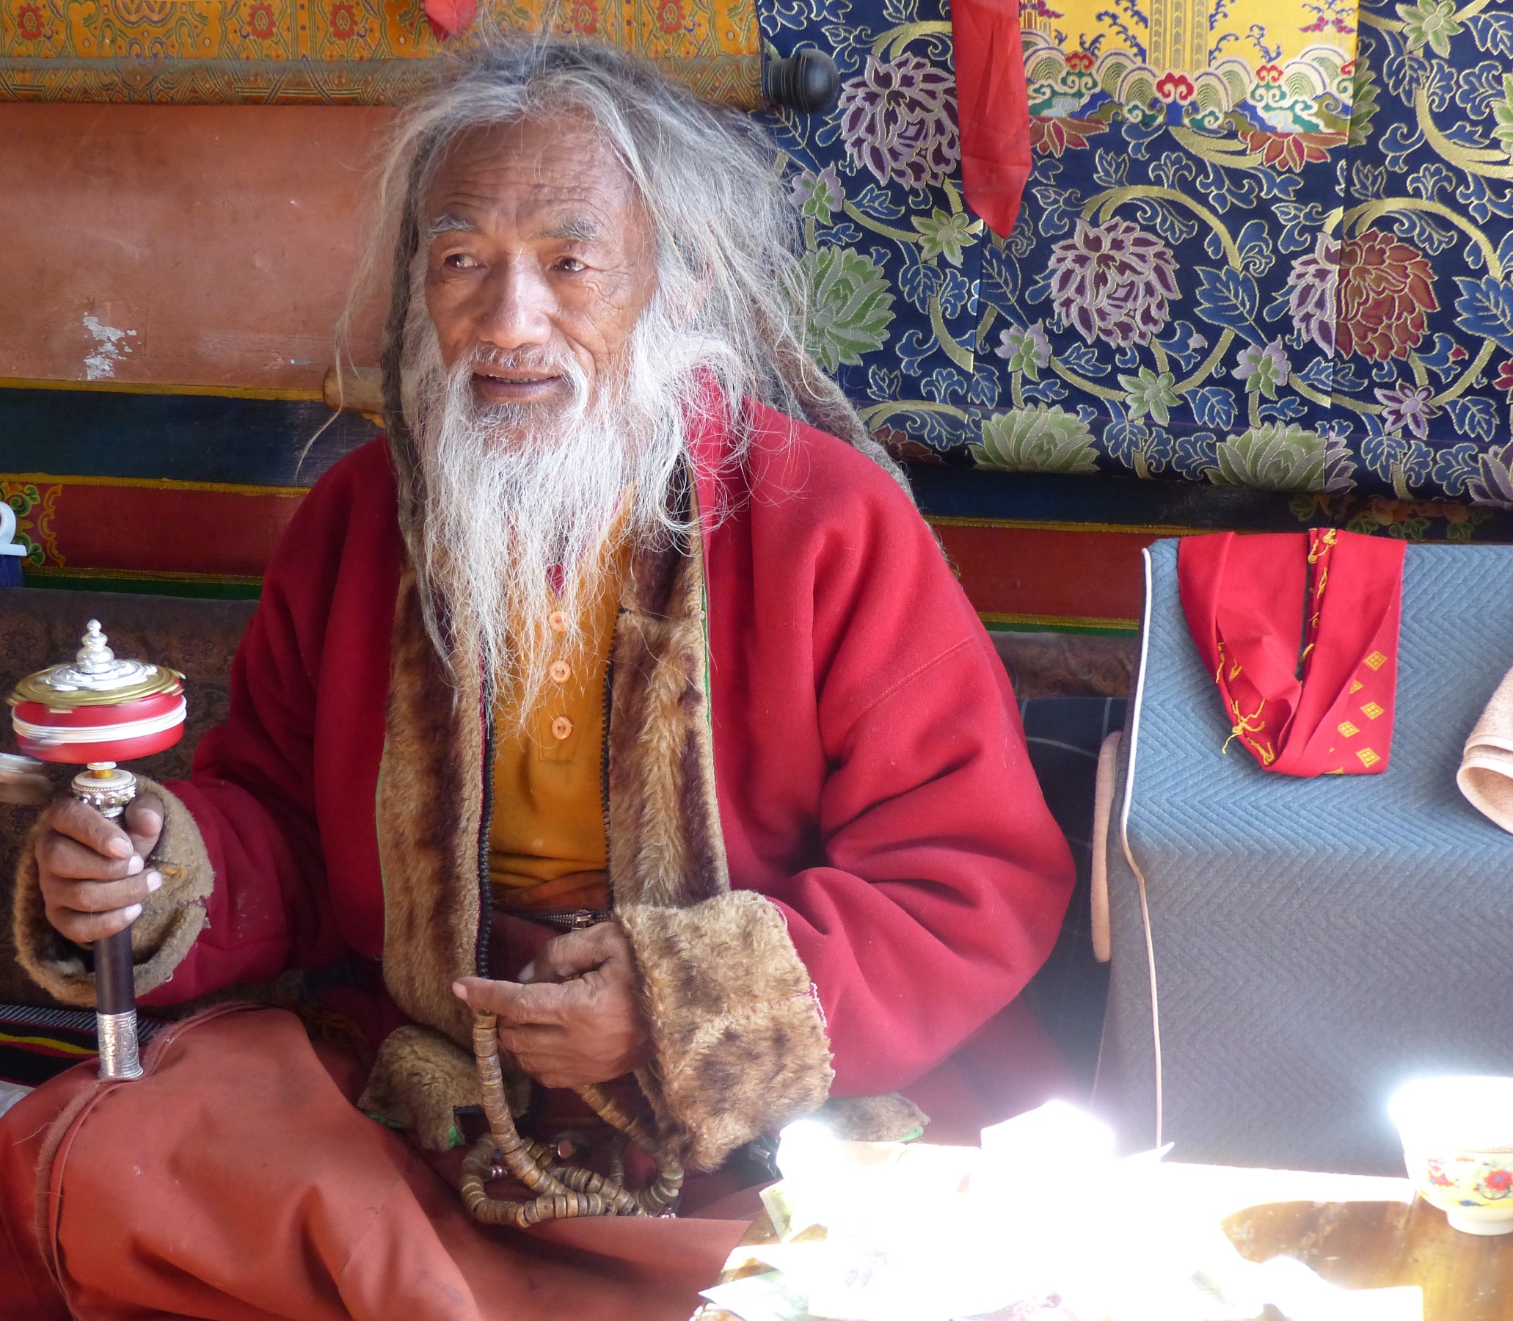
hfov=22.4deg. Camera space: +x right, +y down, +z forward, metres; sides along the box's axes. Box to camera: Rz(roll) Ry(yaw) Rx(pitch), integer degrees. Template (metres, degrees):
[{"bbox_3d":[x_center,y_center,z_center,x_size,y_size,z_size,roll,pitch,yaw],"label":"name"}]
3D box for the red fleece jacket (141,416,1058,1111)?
[{"bbox_3d":[-0.057,0.068,2.308,0.520,0.435,0.440,5,12,17],"label":"red fleece jacket"}]

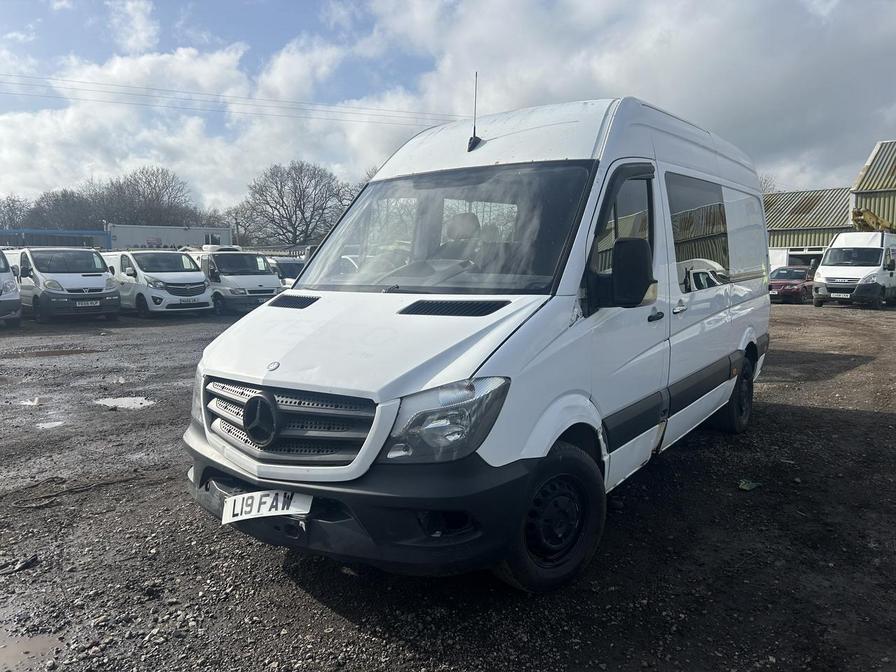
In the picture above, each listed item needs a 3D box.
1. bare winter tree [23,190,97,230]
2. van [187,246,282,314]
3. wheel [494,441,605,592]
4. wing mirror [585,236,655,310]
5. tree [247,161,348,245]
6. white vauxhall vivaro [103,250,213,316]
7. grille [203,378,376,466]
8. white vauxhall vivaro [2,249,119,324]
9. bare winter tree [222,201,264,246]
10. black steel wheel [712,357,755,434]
[{"bbox_3d":[-32.559,-8.448,56.396,6.300,7.680,6.000,-4,7,-30],"label":"bare winter tree"},{"bbox_3d":[-7.164,-1.722,21.220,4.900,2.040,2.030,6,9,43],"label":"van"},{"bbox_3d":[0.451,0.856,3.233,0.700,0.700,0.235,-5,8,-38],"label":"wheel"},{"bbox_3d":[0.858,-0.298,3.295,0.280,0.360,0.220,4,8,36],"label":"wing mirror"},{"bbox_3d":[-11.464,-8.711,51.346,8.600,9.150,8.200,-2,7,-12],"label":"tree"},{"bbox_3d":[-9.112,-1.689,20.656,4.999,1.980,2.000,6,9,44],"label":"white vauxhall vivaro"},{"bbox_3d":[-0.773,0.362,2.955,1.130,0.340,0.190,4,8,36],"label":"grille"},{"bbox_3d":[-10.692,-1.459,18.378,4.782,1.970,1.980,6,9,44],"label":"white vauxhall vivaro"},{"bbox_3d":[-15.672,-7.224,51.509,3.600,6.190,3.600,-2,7,-17],"label":"bare winter tree"},{"bbox_3d":[2.618,0.519,6.169,0.235,0.700,0.700,4,8,36],"label":"black steel wheel"}]

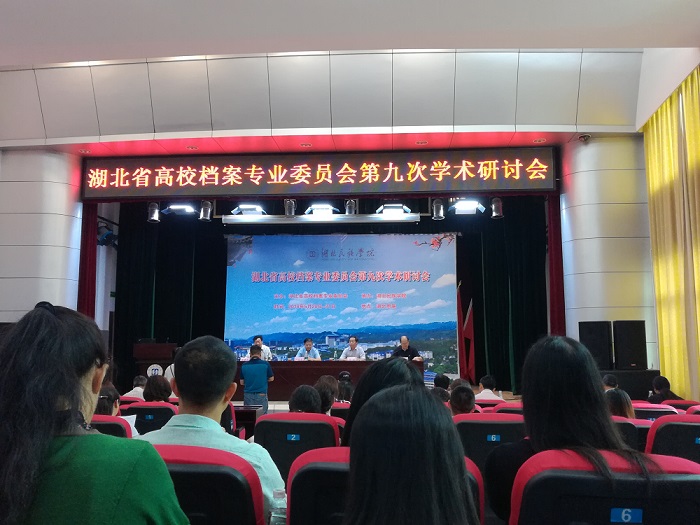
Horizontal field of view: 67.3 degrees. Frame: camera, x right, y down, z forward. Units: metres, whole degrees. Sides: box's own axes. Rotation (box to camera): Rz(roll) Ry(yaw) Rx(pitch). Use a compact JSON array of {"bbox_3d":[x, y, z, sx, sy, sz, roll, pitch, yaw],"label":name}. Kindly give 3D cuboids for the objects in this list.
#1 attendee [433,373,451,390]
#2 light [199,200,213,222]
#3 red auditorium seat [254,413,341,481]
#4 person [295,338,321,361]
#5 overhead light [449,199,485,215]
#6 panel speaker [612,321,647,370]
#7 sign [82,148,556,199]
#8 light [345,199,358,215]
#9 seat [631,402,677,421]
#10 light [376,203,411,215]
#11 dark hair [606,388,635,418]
[{"bbox_3d":[0.991,1.838,5.735,0.500,1.240,0.750,0,-6,1],"label":"attendee"},{"bbox_3d":[-2.668,-0.939,9.740,0.260,0.400,0.270,-1,-7,3],"label":"light"},{"bbox_3d":[-0.276,1.369,3.177,0.560,1.000,0.660,0,-7,3],"label":"red auditorium seat"},{"bbox_3d":[-0.828,2.066,10.179,0.520,1.177,0.720,0,-7,3],"label":"person"},{"bbox_3d":[2.100,-0.995,9.479,0.640,0.280,0.340,-1,-7,3],"label":"overhead light"},{"bbox_3d":[3.944,1.169,7.406,0.410,0.680,0.380,-3,-7,21],"label":"panel speaker"},{"bbox_3d":[-0.559,-1.477,8.777,7.870,0.690,0.160,-1,-7,3],"label":"sign"},{"bbox_3d":[0.027,-0.958,9.591,0.260,0.400,0.270,-1,-7,3],"label":"light"},{"bbox_3d":[2.619,1.742,4.790,0.560,0.970,0.640,0,-8,3],"label":"seat"},{"bbox_3d":[0.798,-0.991,9.650,0.620,0.240,0.340,0,-8,3],"label":"light"},{"bbox_3d":[1.996,1.066,3.880,0.210,0.280,0.220,0,-8,3],"label":"dark hair"}]

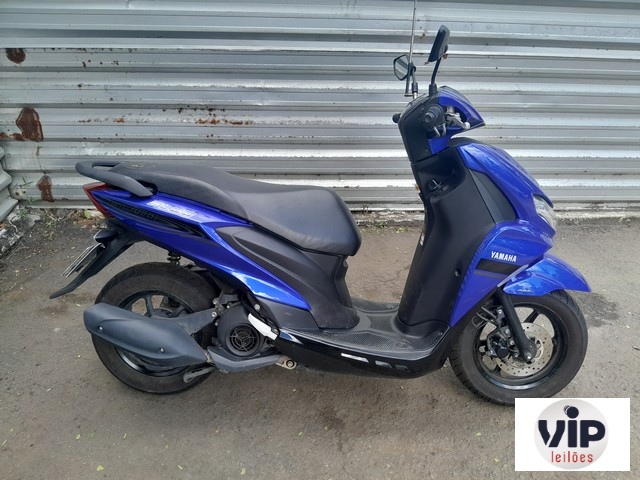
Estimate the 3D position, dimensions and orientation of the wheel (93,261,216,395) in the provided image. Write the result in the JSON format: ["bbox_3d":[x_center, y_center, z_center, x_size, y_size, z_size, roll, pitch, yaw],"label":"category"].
[{"bbox_3d":[-0.582,0.329,1.759,0.503,0.503,0.118,1,13,2],"label":"wheel"}]

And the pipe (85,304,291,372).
[{"bbox_3d":[-0.442,0.333,1.606,0.670,0.265,0.180,1,13,2],"label":"pipe"}]

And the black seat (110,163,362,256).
[{"bbox_3d":[-0.281,-0.115,1.648,0.860,0.280,0.300,1,13,2],"label":"black seat"}]

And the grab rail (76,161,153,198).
[{"bbox_3d":[-0.680,-0.211,1.641,0.310,0.110,0.250,1,13,2],"label":"grab rail"}]

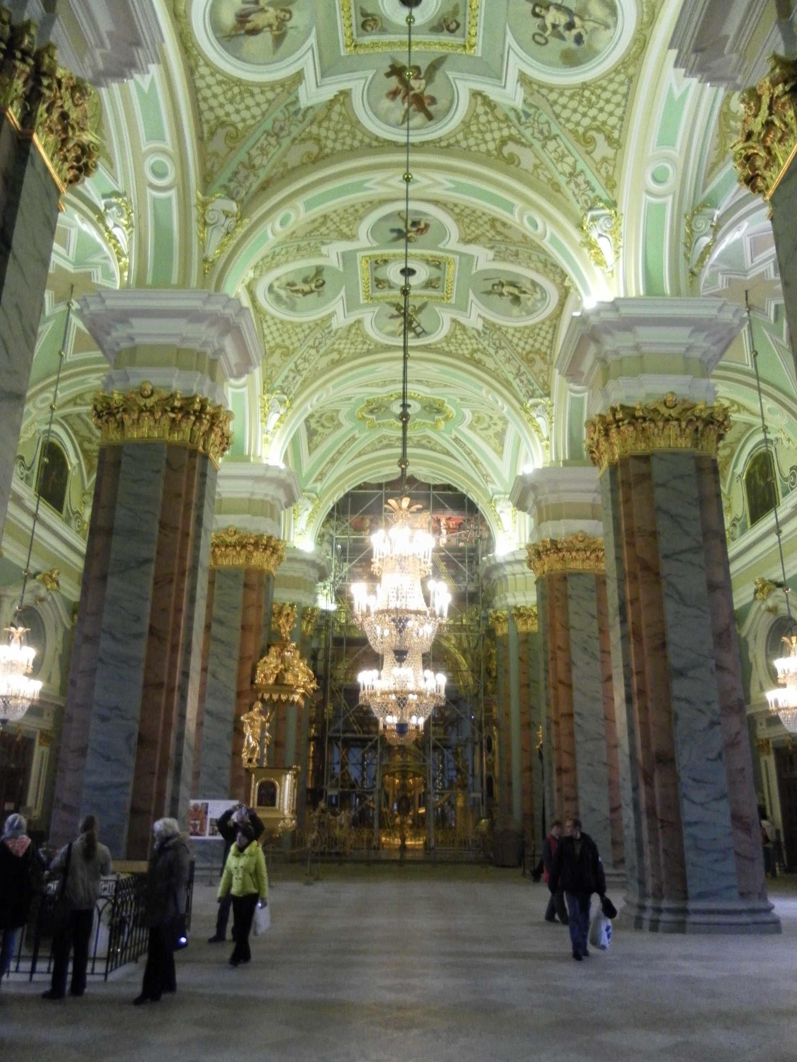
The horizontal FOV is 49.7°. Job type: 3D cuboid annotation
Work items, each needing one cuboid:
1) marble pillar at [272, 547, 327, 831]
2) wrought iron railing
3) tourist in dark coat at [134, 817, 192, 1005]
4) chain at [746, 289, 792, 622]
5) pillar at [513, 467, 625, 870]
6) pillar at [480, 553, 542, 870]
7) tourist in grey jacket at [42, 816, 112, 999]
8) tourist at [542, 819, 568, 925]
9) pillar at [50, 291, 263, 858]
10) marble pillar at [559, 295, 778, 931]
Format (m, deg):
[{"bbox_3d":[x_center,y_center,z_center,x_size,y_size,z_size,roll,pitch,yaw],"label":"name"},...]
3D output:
[{"bbox_3d":[-4.782,6.743,33.445,3.440,11.425,3.360,1,-18,0],"label":"marble pillar"},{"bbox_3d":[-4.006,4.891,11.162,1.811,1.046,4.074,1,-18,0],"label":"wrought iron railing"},{"bbox_3d":[-2.344,3.728,8.575,0.523,1.660,0.503,1,-18,0],"label":"tourist in dark coat"},{"bbox_3d":[9.655,-2.251,22.486,0.151,9.465,0.151,1,-18,0],"label":"chain"},{"bbox_3d":[5.250,4.097,24.985,3.440,11.425,3.360,1,-18,0],"label":"pillar"},{"bbox_3d":[5.196,6.860,33.378,3.440,11.425,3.360,1,-18,0],"label":"pillar"},{"bbox_3d":[-3.197,3.729,8.630,0.583,1.670,0.422,6,-19,-15],"label":"tourist in grey jacket"},{"bbox_3d":[2.736,5.849,14.798,0.553,1.660,0.523,-12,-22,33],"label":"tourist"},{"bbox_3d":[-4.878,1.209,16.644,3.440,11.425,3.360,1,-18,0],"label":"pillar"},{"bbox_3d":[5.226,1.365,16.688,3.440,11.425,3.360,1,-18,0],"label":"marble pillar"}]

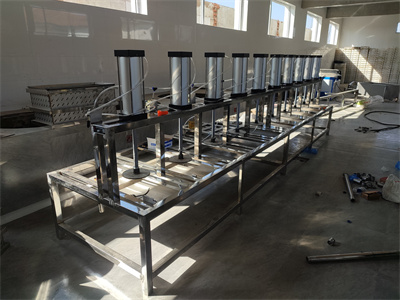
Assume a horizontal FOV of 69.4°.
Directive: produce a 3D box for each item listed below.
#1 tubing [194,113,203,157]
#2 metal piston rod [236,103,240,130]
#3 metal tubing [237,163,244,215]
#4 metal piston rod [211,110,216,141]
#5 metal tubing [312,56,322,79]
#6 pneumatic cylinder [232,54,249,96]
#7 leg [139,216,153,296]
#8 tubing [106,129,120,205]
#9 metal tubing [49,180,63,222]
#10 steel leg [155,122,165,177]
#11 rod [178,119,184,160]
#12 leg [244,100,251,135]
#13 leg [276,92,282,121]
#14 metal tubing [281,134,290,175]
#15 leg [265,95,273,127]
[{"bbox_3d":[-0.018,-0.143,2.665,0.047,0.453,0.048,13,21,33],"label":"tubing"},{"bbox_3d":[0.445,-0.392,3.357,0.034,0.365,0.034,13,21,33],"label":"metal piston rod"},{"bbox_3d":[0.408,0.373,2.876,0.040,0.552,0.048,13,21,33],"label":"metal tubing"},{"bbox_3d":[0.141,-0.263,2.948,0.034,0.365,0.034,13,21,33],"label":"metal piston rod"},{"bbox_3d":[2.272,-1.609,5.670,0.135,0.415,0.135,13,21,33],"label":"metal tubing"},{"bbox_3d":[0.432,-0.812,3.132,0.133,0.453,0.133,13,21,33],"label":"pneumatic cylinder"},{"bbox_3d":[-0.345,0.671,1.853,0.049,0.588,0.047,13,21,33],"label":"leg"},{"bbox_3d":[-0.576,0.100,1.881,0.050,0.515,0.050,13,21,33],"label":"tubing"},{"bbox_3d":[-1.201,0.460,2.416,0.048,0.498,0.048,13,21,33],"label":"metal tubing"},{"bbox_3d":[-0.324,-0.020,2.336,0.050,0.470,0.050,13,21,33],"label":"steel leg"},{"bbox_3d":[-0.165,-0.126,2.538,0.034,0.380,0.034,13,21,33],"label":"rod"},{"bbox_3d":[0.586,-0.407,3.562,0.050,0.470,0.050,13,21,33],"label":"leg"},{"bbox_3d":[1.178,-0.651,4.304,0.047,0.453,0.047,13,21,33],"label":"leg"},{"bbox_3d":[1.155,0.054,3.903,0.049,0.552,0.050,13,21,33],"label":"metal tubing"},{"bbox_3d":[0.943,-0.524,3.934,0.050,0.470,0.050,13,21,33],"label":"leg"}]

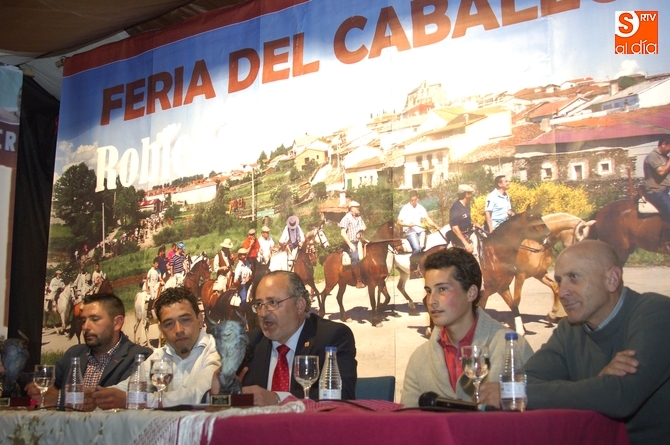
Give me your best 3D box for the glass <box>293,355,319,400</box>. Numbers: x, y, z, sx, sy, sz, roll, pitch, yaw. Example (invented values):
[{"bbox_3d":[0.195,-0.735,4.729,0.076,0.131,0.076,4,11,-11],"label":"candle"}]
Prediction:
[{"bbox_3d":[-0.082,0.474,2.300,0.073,0.160,0.073,0,-13,0],"label":"glass"}]

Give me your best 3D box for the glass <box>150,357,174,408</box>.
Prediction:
[{"bbox_3d":[-0.548,0.515,2.470,0.073,0.160,0.073,0,-13,0],"label":"glass"}]

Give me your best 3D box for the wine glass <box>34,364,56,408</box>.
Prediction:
[{"bbox_3d":[-1.022,0.583,2.750,0.073,0.160,0.073,0,-13,0],"label":"wine glass"}]

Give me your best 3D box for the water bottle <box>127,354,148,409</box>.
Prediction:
[{"bbox_3d":[-0.674,0.550,2.690,0.065,0.193,0.065,0,-13,0],"label":"water bottle"}]

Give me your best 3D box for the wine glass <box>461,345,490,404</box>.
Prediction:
[{"bbox_3d":[0.366,0.400,2.020,0.073,0.160,0.073,0,-13,0],"label":"wine glass"}]

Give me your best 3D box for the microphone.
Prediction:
[{"bbox_3d":[0.315,0.460,1.980,0.205,0.048,0.048,7,-13,-3],"label":"microphone"}]

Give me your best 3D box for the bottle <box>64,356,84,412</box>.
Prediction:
[{"bbox_3d":[-0.928,0.579,2.790,0.065,0.193,0.065,0,-13,0],"label":"bottle"}]

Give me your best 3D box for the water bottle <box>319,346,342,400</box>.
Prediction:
[{"bbox_3d":[-0.011,0.455,2.250,0.065,0.193,0.065,0,-13,0],"label":"water bottle"}]

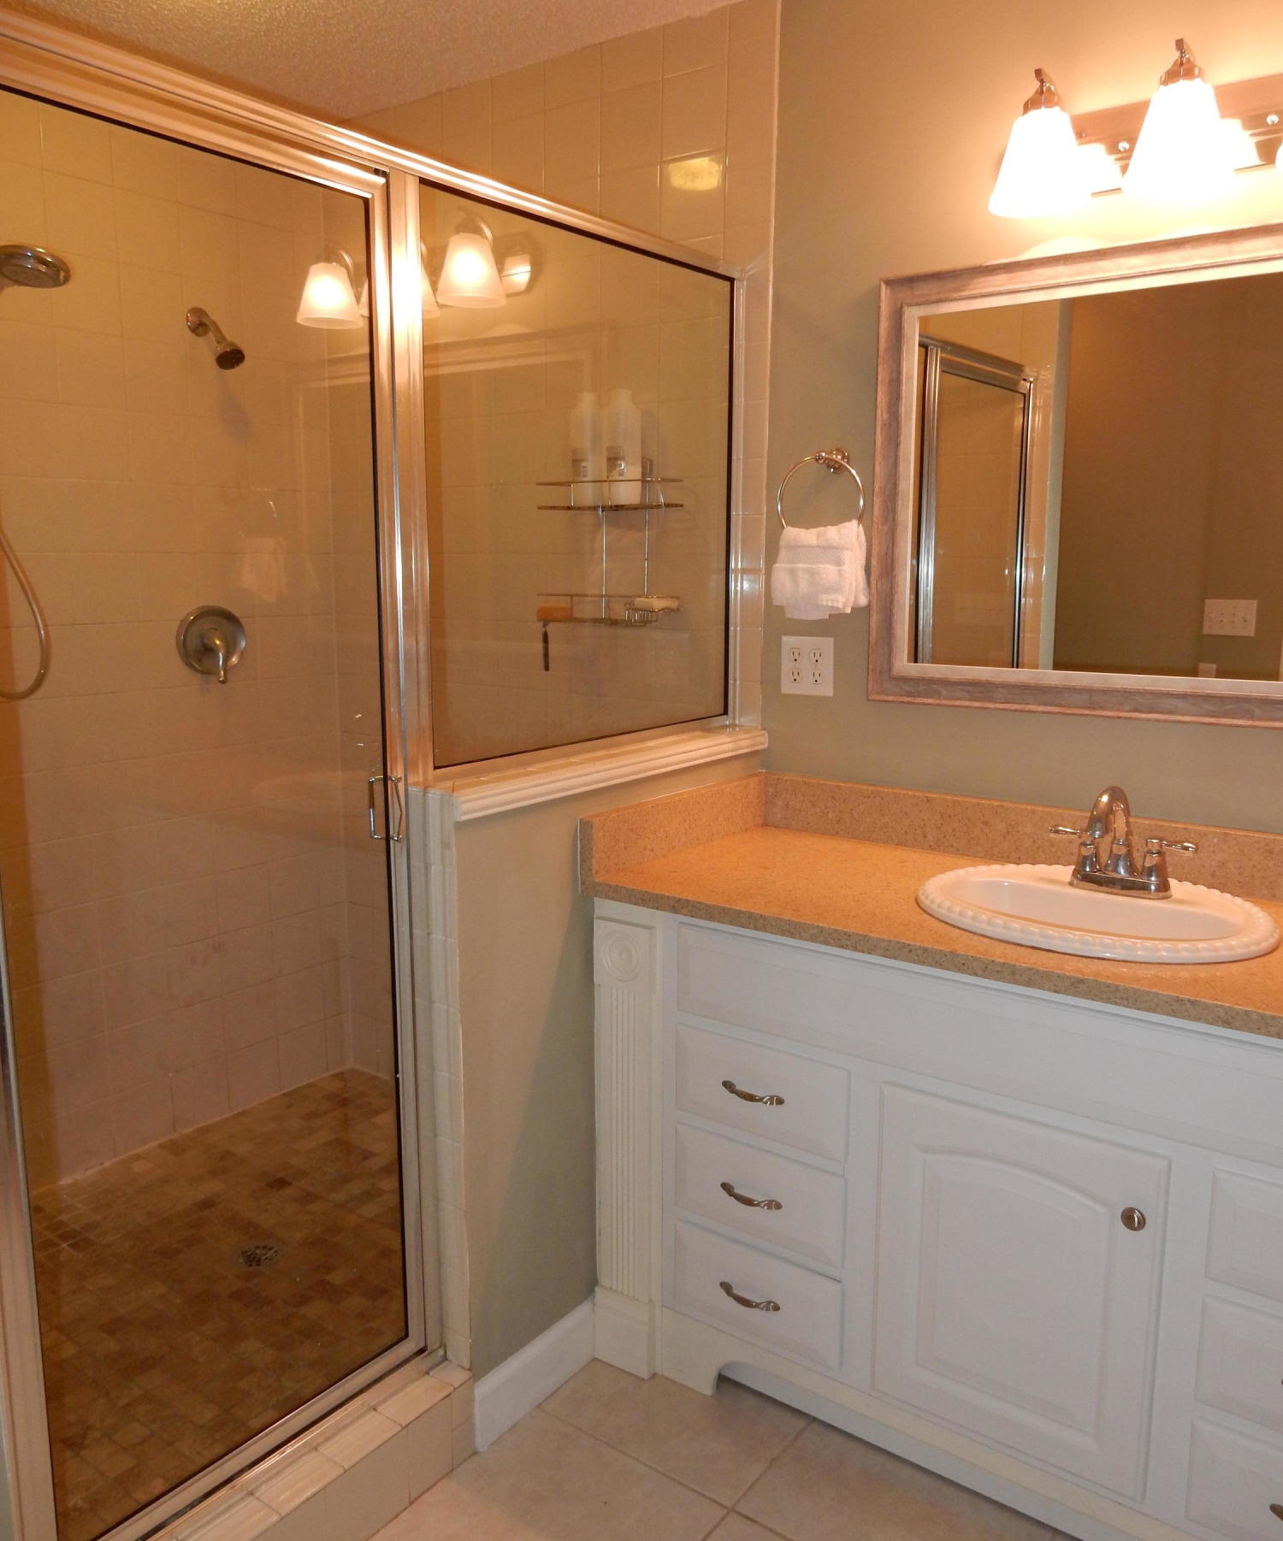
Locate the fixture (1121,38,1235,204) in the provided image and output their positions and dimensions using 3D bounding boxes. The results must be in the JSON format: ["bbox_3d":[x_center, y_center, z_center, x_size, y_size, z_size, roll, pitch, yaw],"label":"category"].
[{"bbox_3d":[0.792,-0.962,1.808,0.154,0.204,0.165,7,12,35],"label":"fixture"}]

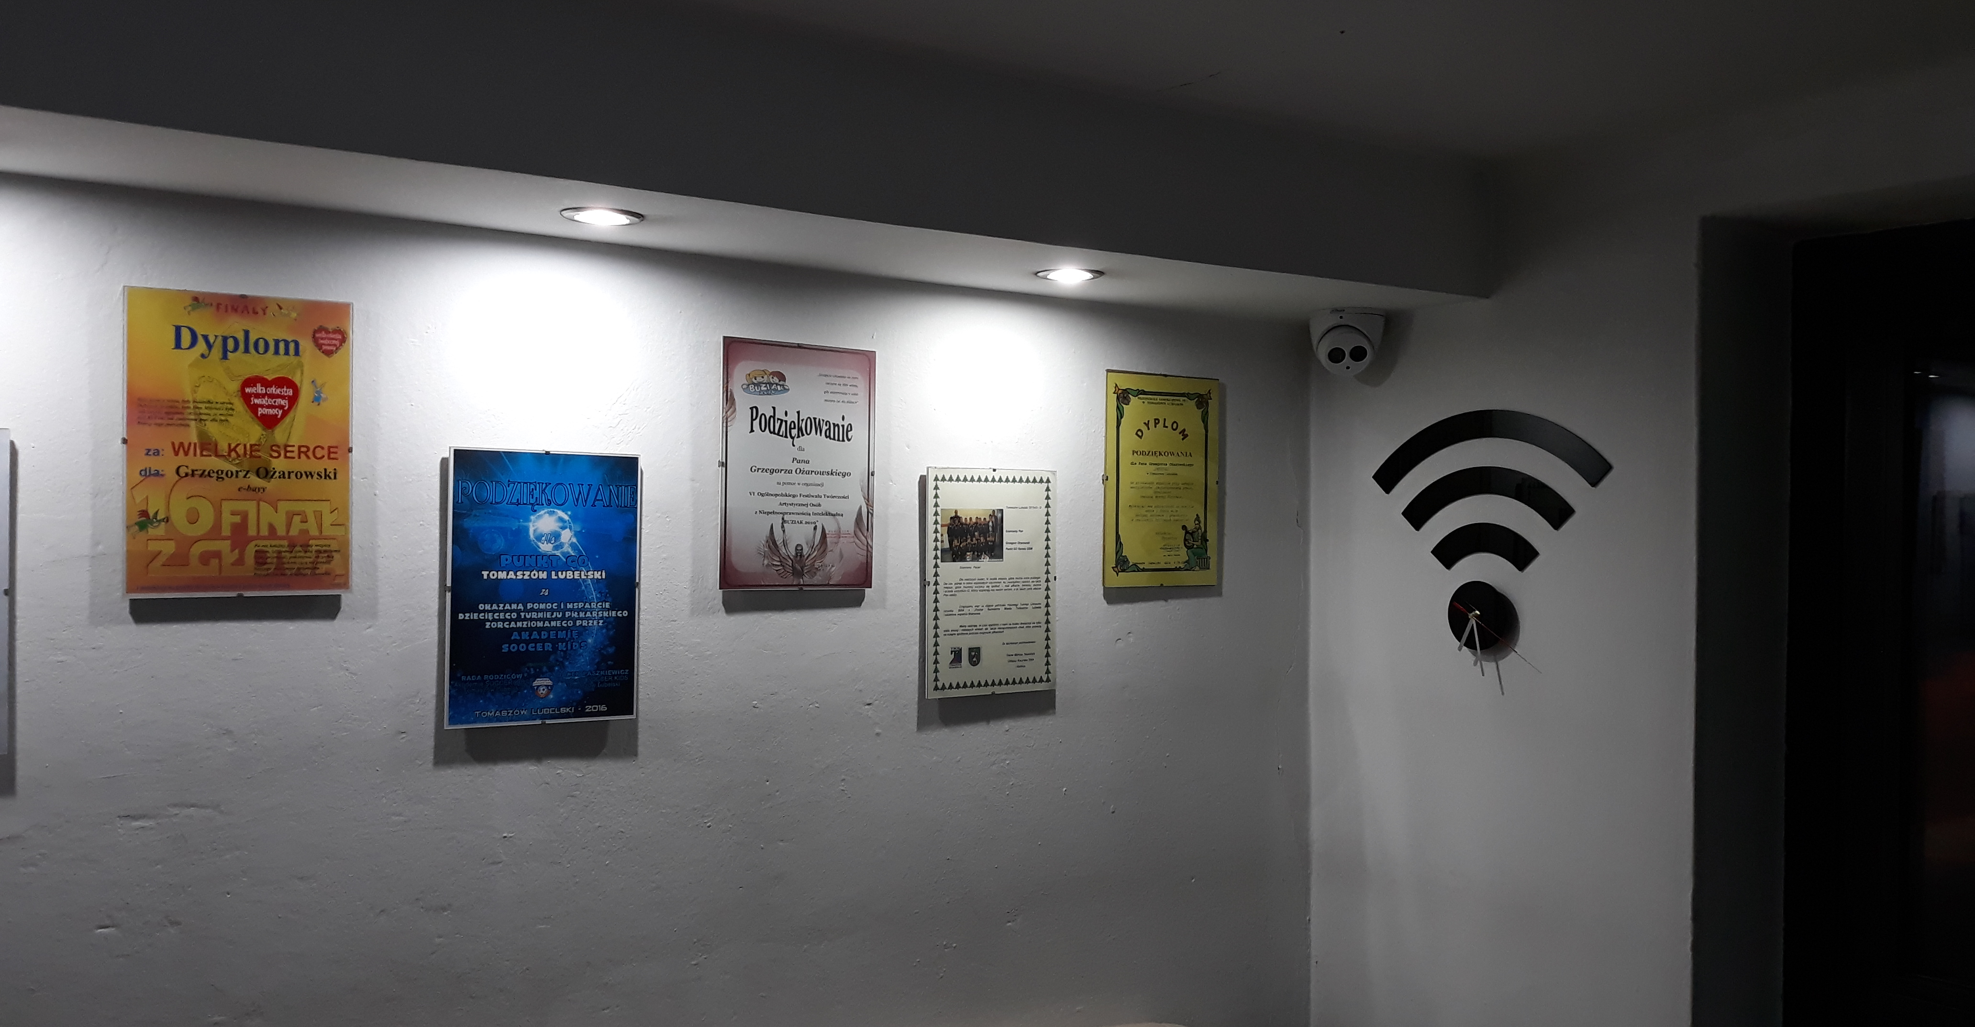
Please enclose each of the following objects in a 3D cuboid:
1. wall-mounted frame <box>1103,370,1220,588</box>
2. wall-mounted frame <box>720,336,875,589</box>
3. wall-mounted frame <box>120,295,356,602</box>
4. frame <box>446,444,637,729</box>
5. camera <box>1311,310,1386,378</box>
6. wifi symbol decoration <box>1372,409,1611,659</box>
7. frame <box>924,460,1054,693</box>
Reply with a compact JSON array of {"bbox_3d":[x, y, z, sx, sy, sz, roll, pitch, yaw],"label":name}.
[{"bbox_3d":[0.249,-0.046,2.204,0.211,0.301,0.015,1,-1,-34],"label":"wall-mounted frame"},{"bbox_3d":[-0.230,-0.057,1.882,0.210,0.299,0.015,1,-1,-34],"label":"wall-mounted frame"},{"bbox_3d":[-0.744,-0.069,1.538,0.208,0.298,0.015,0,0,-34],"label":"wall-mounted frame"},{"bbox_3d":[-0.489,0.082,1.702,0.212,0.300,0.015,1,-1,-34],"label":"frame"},{"bbox_3d":[0.524,-0.244,2.245,0.112,0.100,0.112,0,0,10],"label":"camera"},{"bbox_3d":[0.669,0.025,2.106,0.030,0.334,0.397,0,-1,-34],"label":"wifi symbol decoration"},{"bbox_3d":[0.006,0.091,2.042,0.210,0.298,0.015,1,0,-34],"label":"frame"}]

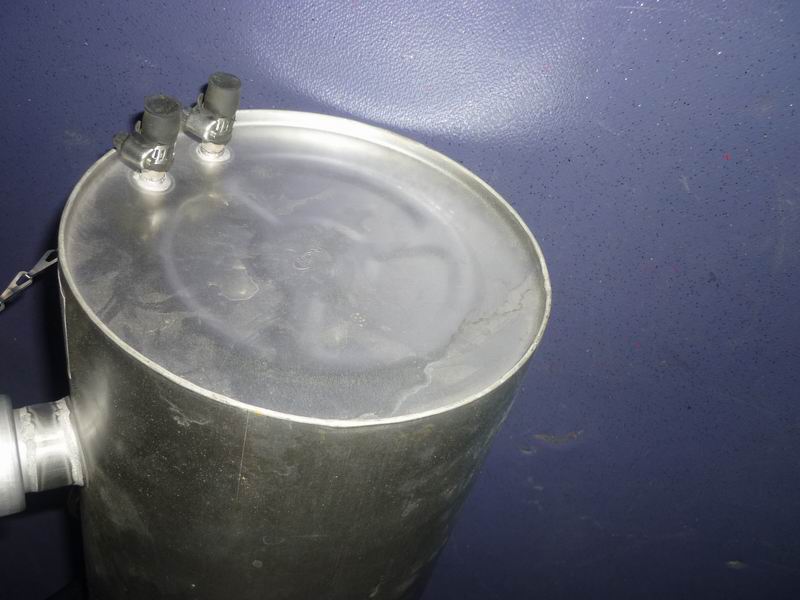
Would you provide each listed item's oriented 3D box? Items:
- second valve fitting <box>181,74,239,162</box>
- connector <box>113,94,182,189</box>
[{"bbox_3d":[-0.134,-0.130,0.531,0.042,0.060,0.024,24,40,6],"label":"second valve fitting"},{"bbox_3d":[-0.164,-0.105,0.493,0.044,0.060,0.024,25,41,7],"label":"connector"}]

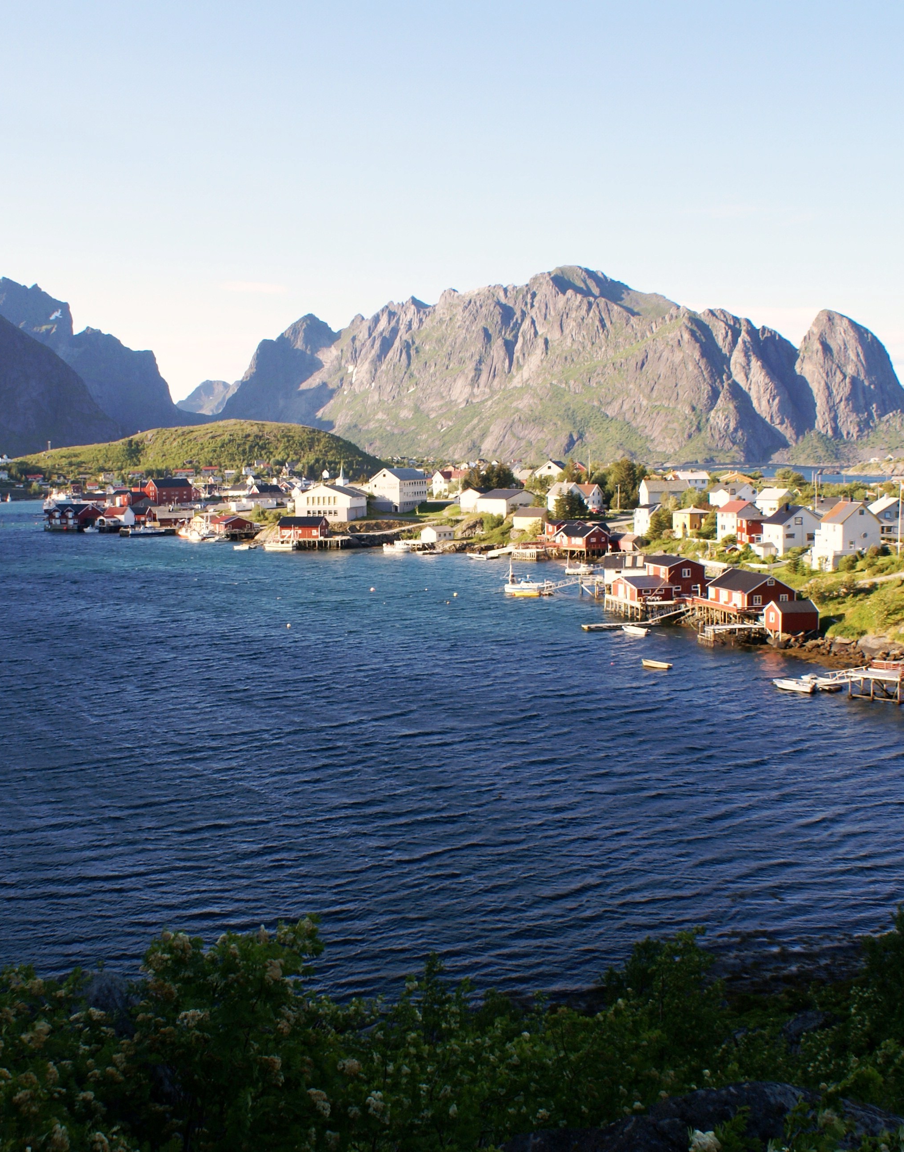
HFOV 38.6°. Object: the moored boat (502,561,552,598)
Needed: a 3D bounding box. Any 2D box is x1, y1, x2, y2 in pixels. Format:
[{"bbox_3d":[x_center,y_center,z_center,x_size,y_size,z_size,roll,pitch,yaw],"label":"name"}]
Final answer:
[{"bbox_3d":[15.051,0.063,261.585,8.000,6.700,2.600,-1,5,0],"label":"moored boat"}]

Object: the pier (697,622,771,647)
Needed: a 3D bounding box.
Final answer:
[{"bbox_3d":[32.270,6.650,147.690,8.000,2.450,2.800,-1,5,-3],"label":"pier"}]

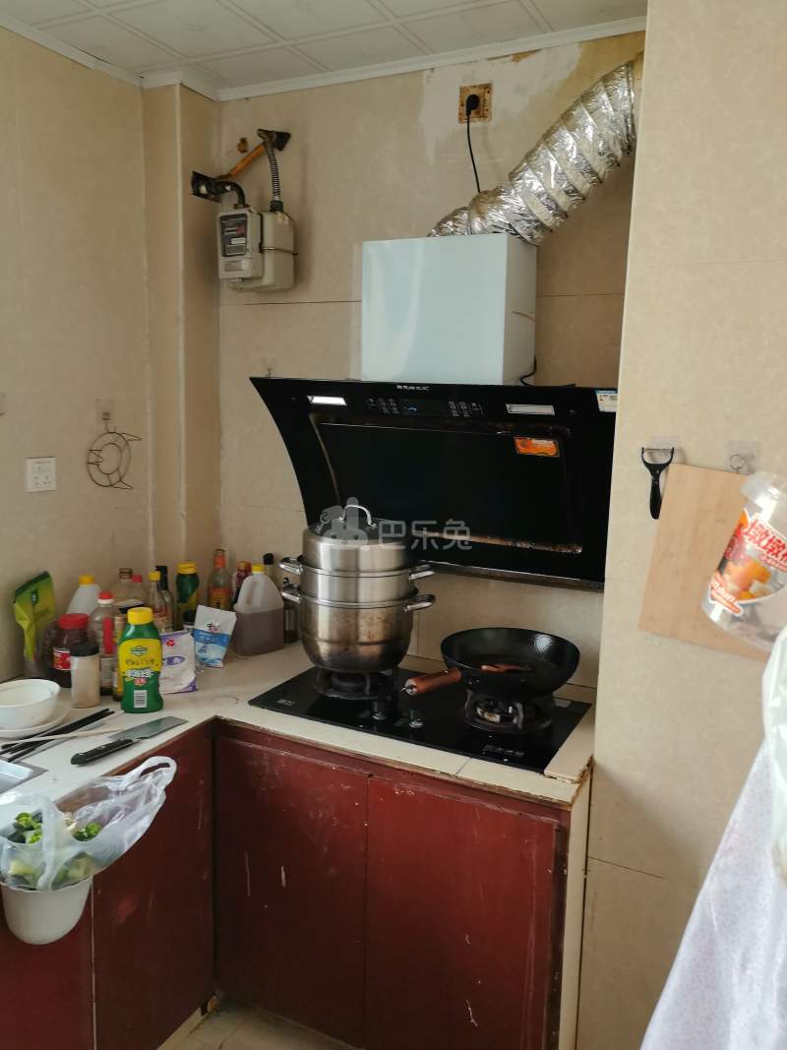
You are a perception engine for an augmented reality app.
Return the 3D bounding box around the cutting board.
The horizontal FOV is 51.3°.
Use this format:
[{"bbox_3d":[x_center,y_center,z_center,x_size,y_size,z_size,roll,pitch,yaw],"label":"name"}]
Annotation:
[{"bbox_3d":[0.622,0.070,1.531,0.260,0.330,0.018,12,13,25],"label":"cutting board"}]

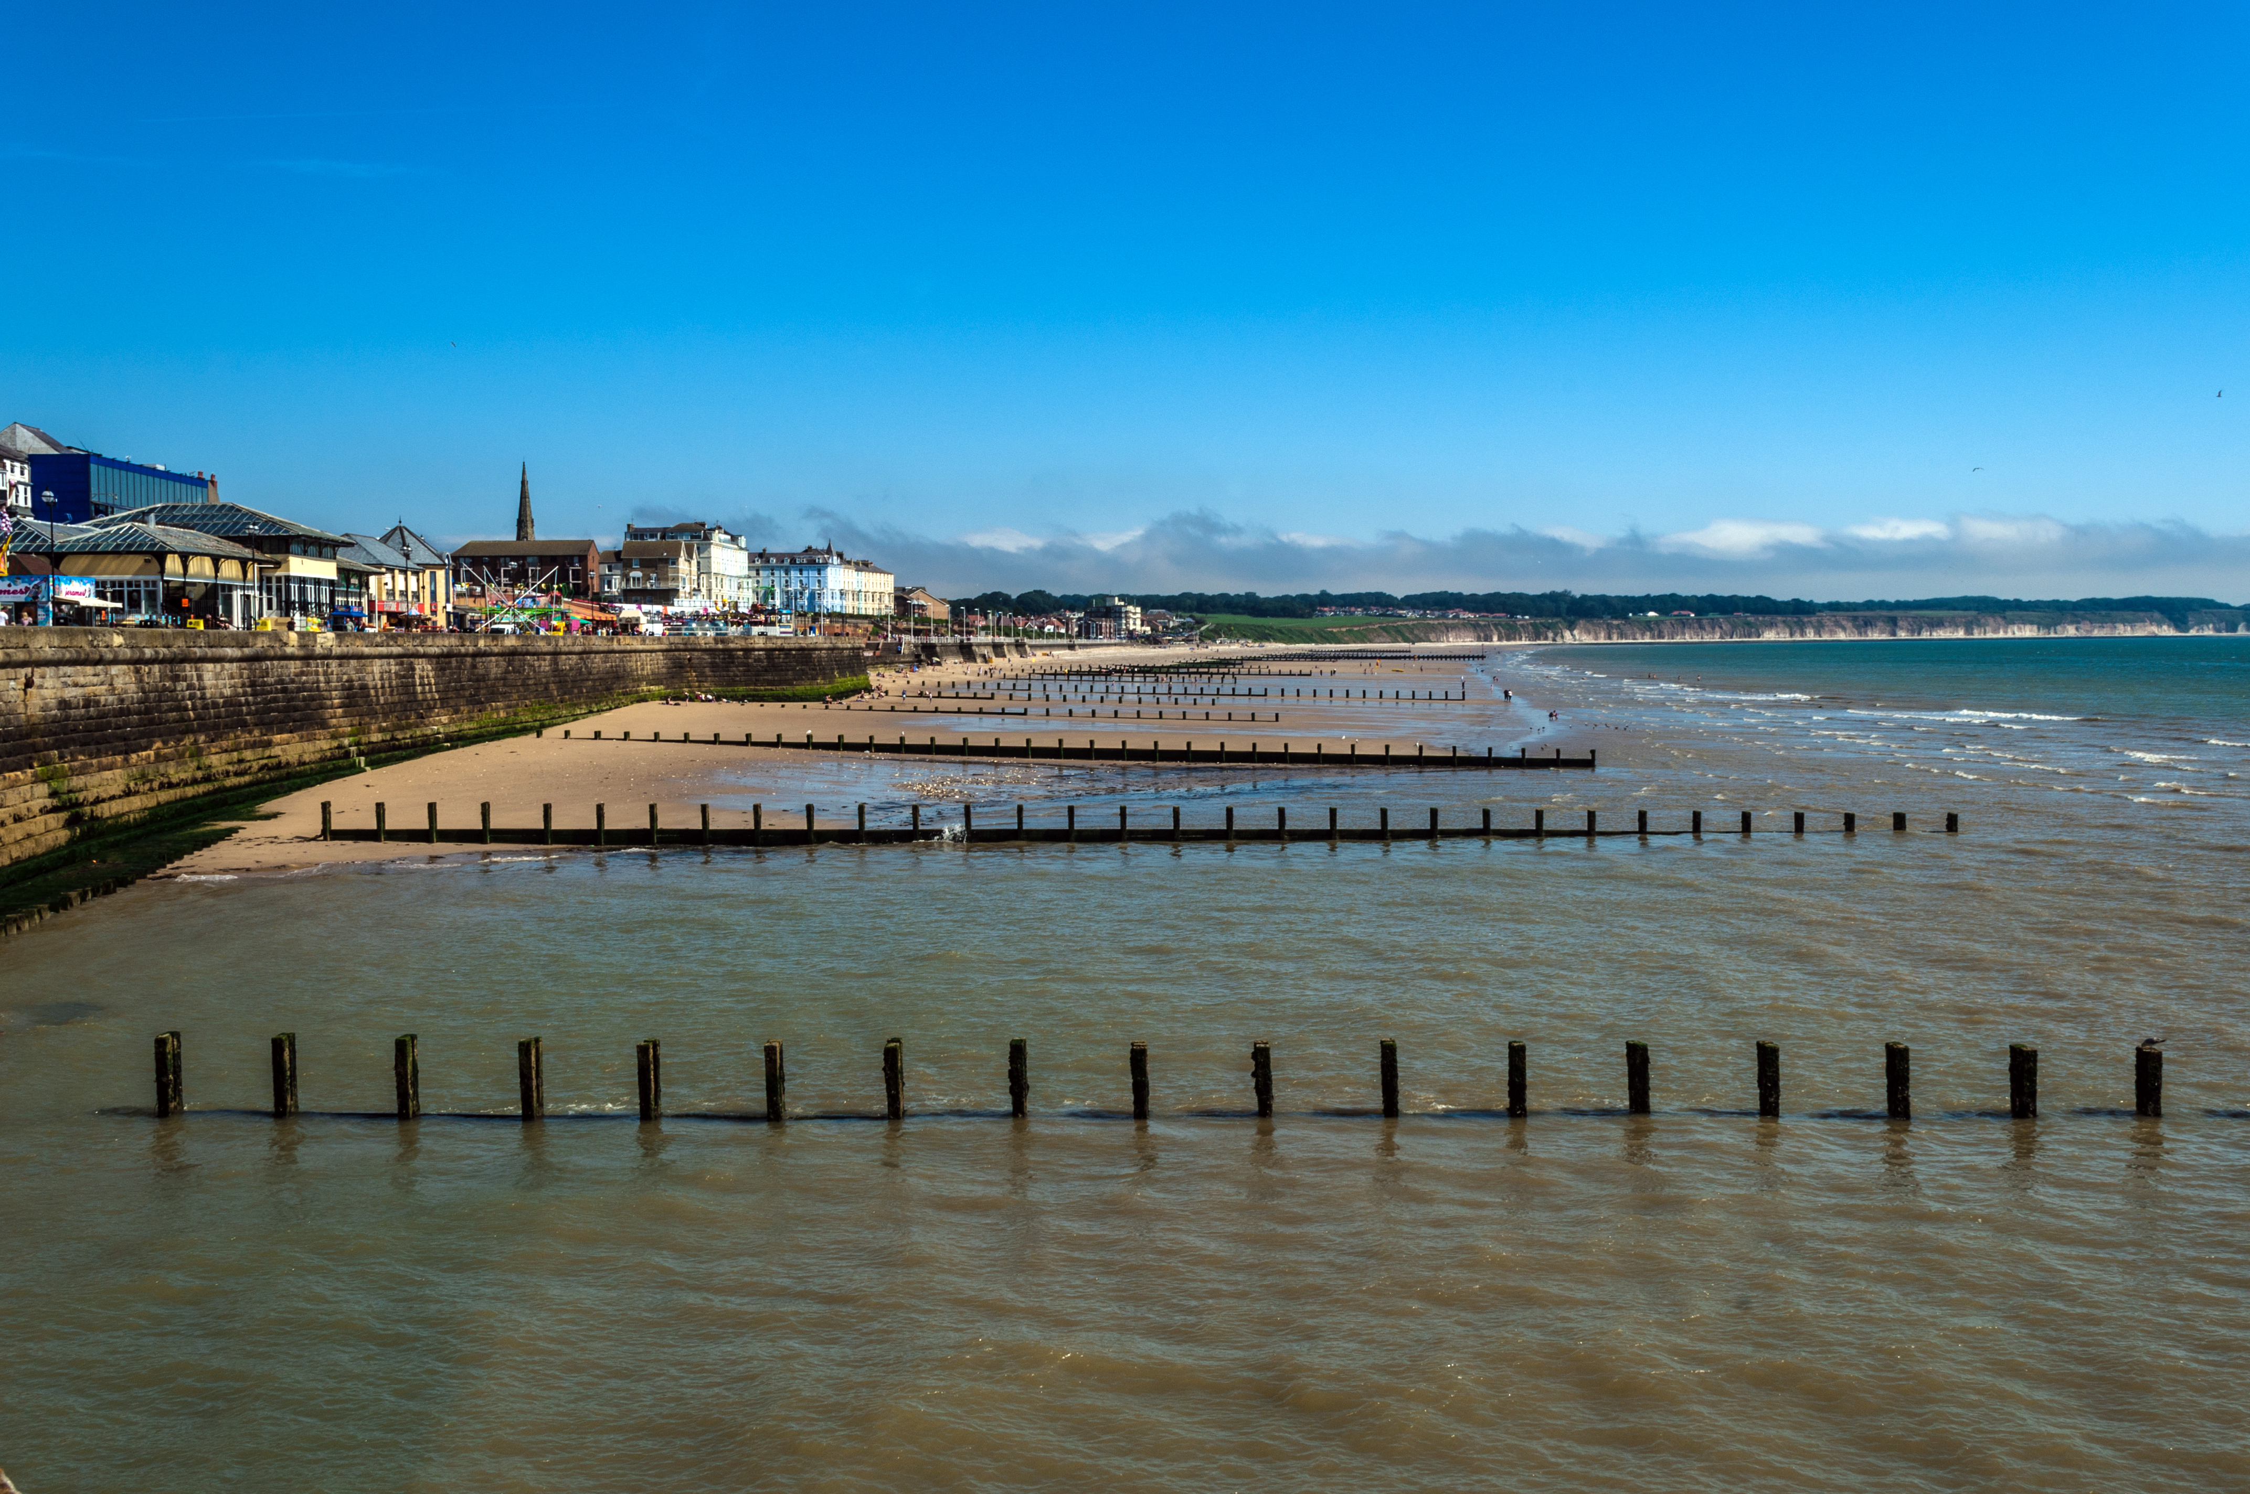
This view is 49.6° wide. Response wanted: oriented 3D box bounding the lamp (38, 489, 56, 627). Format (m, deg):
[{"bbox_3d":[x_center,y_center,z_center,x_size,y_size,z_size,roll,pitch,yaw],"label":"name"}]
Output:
[{"bbox_3d":[-42.746,-7.074,97.000,0.600,6.400,0.600,0,2,0],"label":"lamp"}]

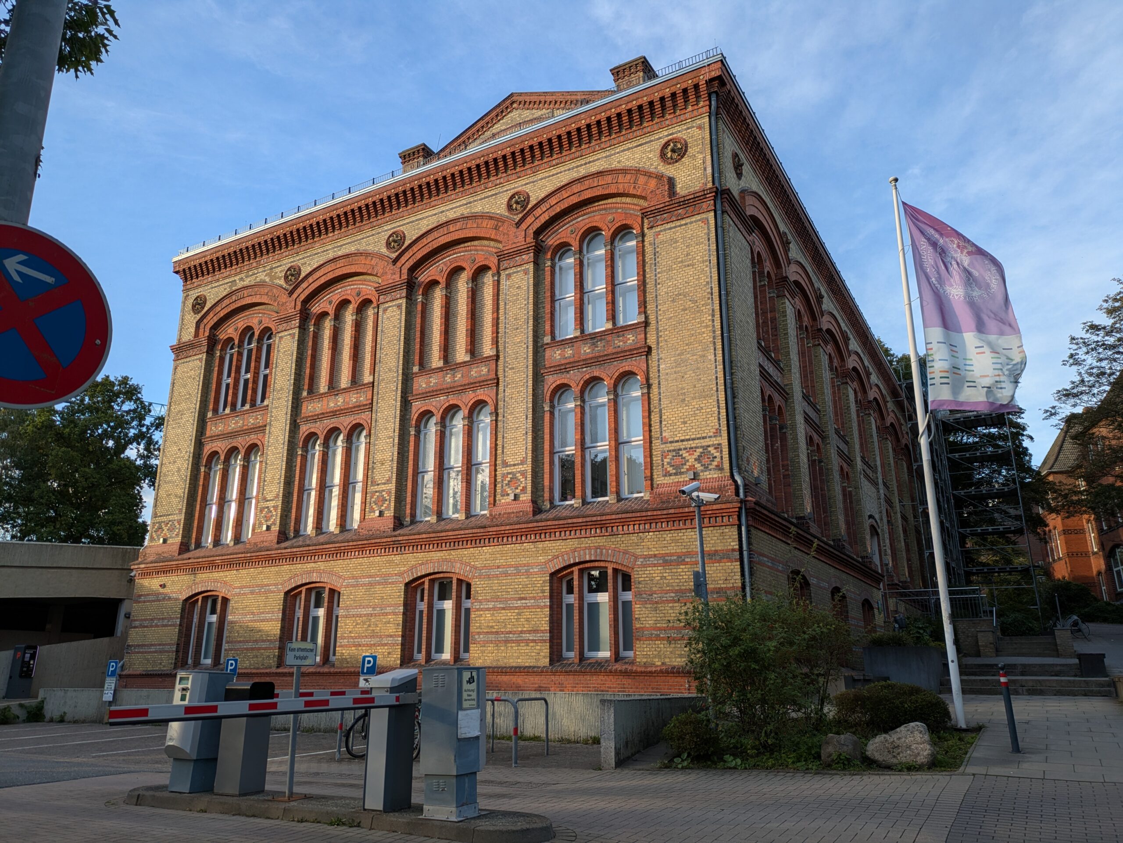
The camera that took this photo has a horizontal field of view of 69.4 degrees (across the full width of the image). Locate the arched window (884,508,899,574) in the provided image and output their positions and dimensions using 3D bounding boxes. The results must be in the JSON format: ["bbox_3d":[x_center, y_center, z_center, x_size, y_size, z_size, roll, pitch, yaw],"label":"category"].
[{"bbox_3d":[16.364,5.953,40.190,0.300,3.200,0.900,-10,-19,28],"label":"arched window"}]

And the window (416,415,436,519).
[{"bbox_3d":[-3.970,1.348,24.346,0.780,3.280,0.170,-10,-20,28],"label":"window"}]

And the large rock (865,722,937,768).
[{"bbox_3d":[3.676,3.514,8.784,0.780,0.520,0.520,-7,-18,20],"label":"large rock"}]

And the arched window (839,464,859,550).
[{"bbox_3d":[9.436,2.778,26.765,0.220,2.750,0.700,-10,-20,29],"label":"arched window"}]

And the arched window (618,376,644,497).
[{"bbox_3d":[1.866,0.347,21.148,0.780,3.280,0.170,-10,-20,28],"label":"arched window"}]

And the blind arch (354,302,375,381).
[{"bbox_3d":[-6.556,-2.720,27.204,0.820,2.950,0.270,-10,-19,28],"label":"blind arch"}]

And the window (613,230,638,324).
[{"bbox_3d":[1.855,-4.080,22.801,0.800,2.920,0.250,-10,-19,28],"label":"window"}]

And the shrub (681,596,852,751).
[{"bbox_3d":[3.079,3.742,12.207,2.350,2.080,2.050,-10,-20,28],"label":"shrub"}]

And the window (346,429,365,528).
[{"bbox_3d":[-5.502,1.494,21.933,0.620,2.850,0.200,-9,-19,28],"label":"window"}]

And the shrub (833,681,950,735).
[{"bbox_3d":[4.611,3.992,11.325,1.520,0.680,1.250,-7,-18,20],"label":"shrub"}]

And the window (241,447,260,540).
[{"bbox_3d":[-10.541,2.475,27.911,0.780,3.280,0.170,-10,-20,28],"label":"window"}]

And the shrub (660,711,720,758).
[{"bbox_3d":[1.653,4.026,10.400,0.760,0.660,0.740,-10,-19,28],"label":"shrub"}]

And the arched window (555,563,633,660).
[{"bbox_3d":[0.789,4.629,19.670,2.250,2.280,0.320,-10,-19,28],"label":"arched window"}]

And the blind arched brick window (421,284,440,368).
[{"bbox_3d":[-3.451,-2.638,21.927,0.620,2.470,0.180,-9,-19,28],"label":"blind arched brick window"}]

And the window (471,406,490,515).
[{"bbox_3d":[-2.302,1.041,23.686,0.800,3.330,0.250,-10,-19,28],"label":"window"}]

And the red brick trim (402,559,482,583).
[{"bbox_3d":[-3.296,4.069,22.182,2.720,0.650,0.180,-10,-20,28],"label":"red brick trim"}]

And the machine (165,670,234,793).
[{"bbox_3d":[-3.772,3.194,8.396,0.370,1.160,0.490,-10,-19,28],"label":"machine"}]

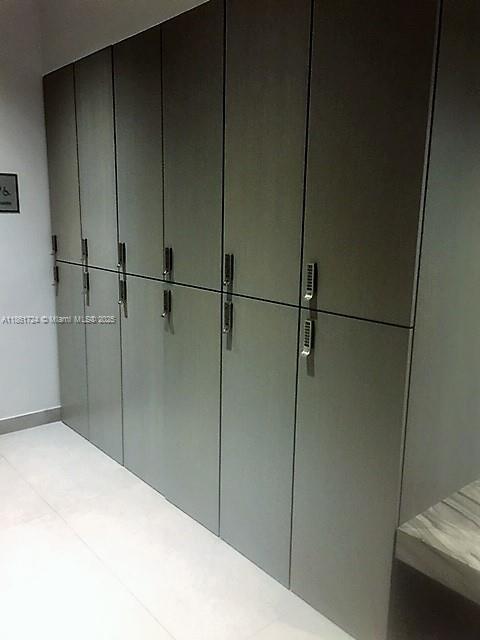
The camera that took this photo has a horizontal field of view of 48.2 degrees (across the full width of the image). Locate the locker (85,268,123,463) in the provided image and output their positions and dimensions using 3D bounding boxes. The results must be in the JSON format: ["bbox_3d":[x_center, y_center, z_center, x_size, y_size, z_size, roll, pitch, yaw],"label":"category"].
[{"bbox_3d":[-0.625,0.231,3.207,0.420,1.092,0.435,-8,15,-40],"label":"locker"}]

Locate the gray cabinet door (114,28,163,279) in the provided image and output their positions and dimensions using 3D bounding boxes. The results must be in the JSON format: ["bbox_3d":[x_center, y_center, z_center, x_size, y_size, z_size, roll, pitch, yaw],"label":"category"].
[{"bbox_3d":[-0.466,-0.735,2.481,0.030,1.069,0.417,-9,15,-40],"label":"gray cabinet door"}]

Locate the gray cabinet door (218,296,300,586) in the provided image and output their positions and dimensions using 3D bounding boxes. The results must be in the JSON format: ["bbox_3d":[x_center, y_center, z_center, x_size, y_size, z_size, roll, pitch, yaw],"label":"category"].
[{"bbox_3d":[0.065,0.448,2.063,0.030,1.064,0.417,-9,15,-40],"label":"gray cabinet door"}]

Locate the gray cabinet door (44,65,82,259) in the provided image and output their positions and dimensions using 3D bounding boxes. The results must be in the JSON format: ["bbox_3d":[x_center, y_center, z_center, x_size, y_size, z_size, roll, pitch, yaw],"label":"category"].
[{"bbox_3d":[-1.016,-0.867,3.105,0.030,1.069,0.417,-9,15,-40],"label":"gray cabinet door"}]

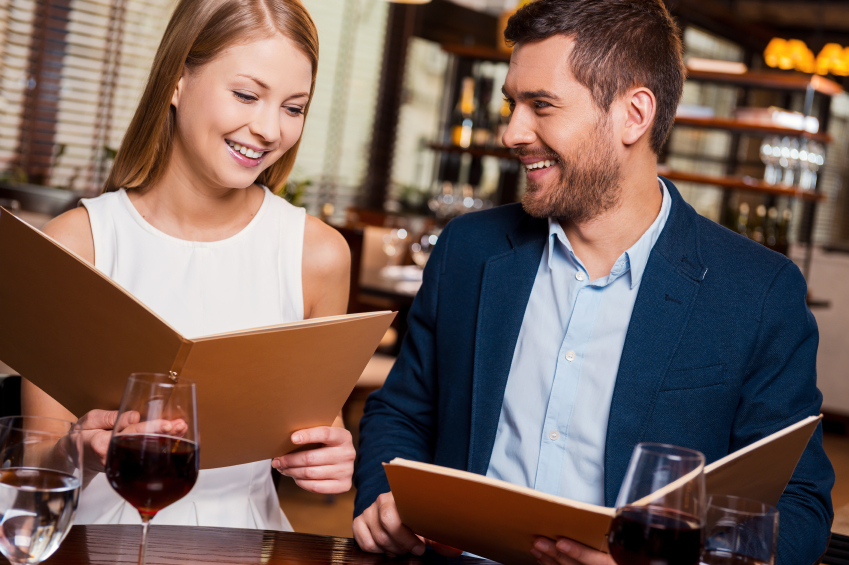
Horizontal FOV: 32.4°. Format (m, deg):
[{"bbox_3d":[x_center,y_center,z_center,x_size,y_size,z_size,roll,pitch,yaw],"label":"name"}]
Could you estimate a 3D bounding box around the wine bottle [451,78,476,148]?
[{"bbox_3d":[0.182,-0.771,6.665,0.086,0.315,0.086,7,6,1],"label":"wine bottle"}]

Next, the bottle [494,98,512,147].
[{"bbox_3d":[0.372,-0.746,6.665,0.086,0.315,0.086,8,6,2],"label":"bottle"}]

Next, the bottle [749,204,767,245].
[{"bbox_3d":[1.526,-0.194,6.714,0.075,0.300,0.075,9,6,12],"label":"bottle"}]

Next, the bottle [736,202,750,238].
[{"bbox_3d":[1.451,-0.203,6.714,0.075,0.300,0.075,9,6,12],"label":"bottle"}]

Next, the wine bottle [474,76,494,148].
[{"bbox_3d":[0.276,-0.771,6.665,0.084,0.315,0.084,8,6,1],"label":"wine bottle"}]

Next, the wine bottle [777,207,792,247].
[{"bbox_3d":[1.636,-0.173,6.664,0.075,0.300,0.075,9,6,13],"label":"wine bottle"}]

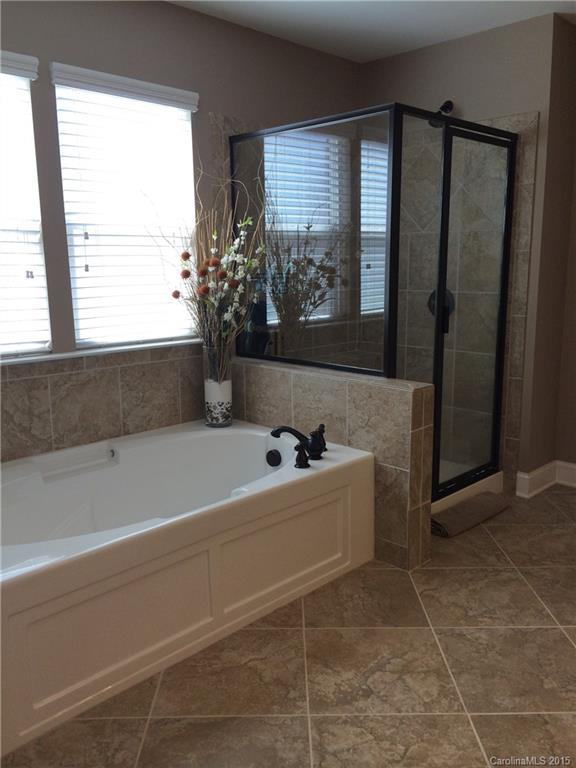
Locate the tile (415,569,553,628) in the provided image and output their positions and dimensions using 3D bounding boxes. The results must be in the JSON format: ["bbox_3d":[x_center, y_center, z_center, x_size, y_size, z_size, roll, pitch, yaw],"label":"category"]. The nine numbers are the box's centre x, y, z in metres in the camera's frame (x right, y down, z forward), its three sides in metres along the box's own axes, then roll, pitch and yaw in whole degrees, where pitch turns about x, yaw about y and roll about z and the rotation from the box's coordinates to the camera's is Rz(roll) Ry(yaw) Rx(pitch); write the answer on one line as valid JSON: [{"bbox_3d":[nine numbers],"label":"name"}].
[{"bbox_3d":[0.745,0.832,2.608,0.456,0.010,0.456,-1,11,0],"label":"tile"}]

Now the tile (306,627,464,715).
[{"bbox_3d":[0.290,0.921,2.154,0.456,0.010,0.456,-1,11,0],"label":"tile"}]

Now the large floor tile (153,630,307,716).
[{"bbox_3d":[-0.169,0.925,2.151,0.456,0.010,0.456,-1,11,0],"label":"large floor tile"}]

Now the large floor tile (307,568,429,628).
[{"bbox_3d":[0.286,0.836,2.605,0.456,0.010,0.456,-1,11,0],"label":"large floor tile"}]

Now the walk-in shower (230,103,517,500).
[{"bbox_3d":[0.449,-0.339,3.575,1.047,1.891,1.065,10,15,44],"label":"walk-in shower"}]

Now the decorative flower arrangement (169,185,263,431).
[{"bbox_3d":[-0.340,-0.398,3.356,0.470,1.192,0.400,-1,11,0],"label":"decorative flower arrangement"}]

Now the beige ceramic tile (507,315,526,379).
[{"bbox_3d":[1.236,-0.199,3.569,0.078,0.335,0.010,10,15,44],"label":"beige ceramic tile"}]

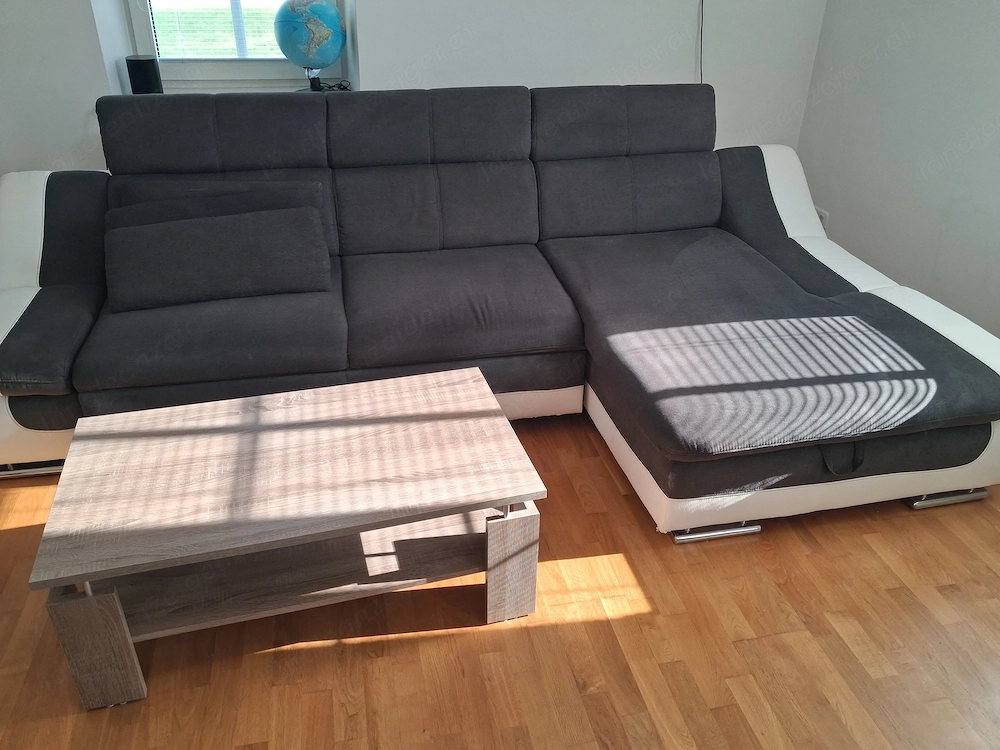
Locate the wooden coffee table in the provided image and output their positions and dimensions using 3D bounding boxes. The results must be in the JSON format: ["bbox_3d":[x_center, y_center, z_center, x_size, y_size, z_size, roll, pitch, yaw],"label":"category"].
[{"bbox_3d":[-0.494,0.365,2.005,1.070,0.400,0.604,-8,31,-15],"label":"wooden coffee table"}]

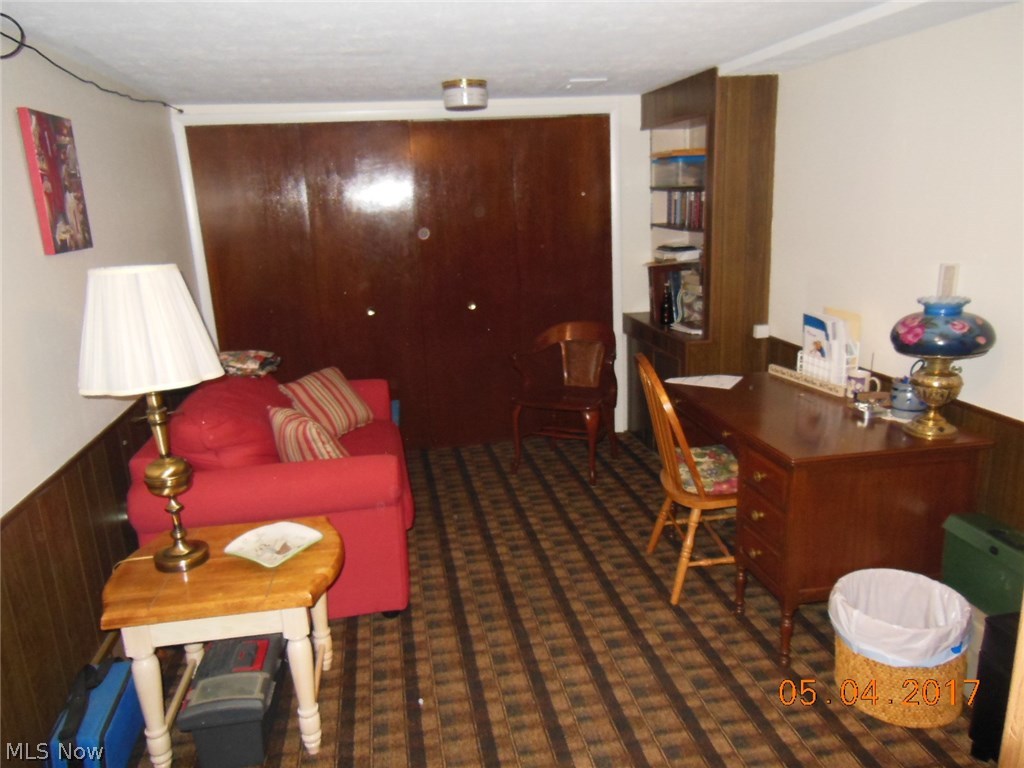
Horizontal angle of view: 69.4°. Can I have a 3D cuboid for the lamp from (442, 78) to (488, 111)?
[{"bbox_3d":[-0.235,-1.460,3.751,0.224,0.132,0.224,-5,14,-9],"label":"lamp"}]

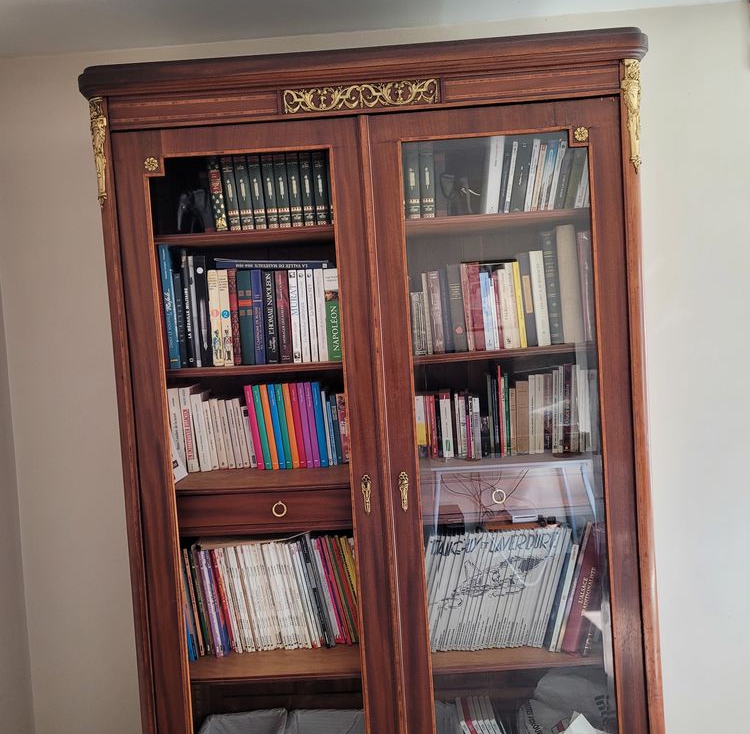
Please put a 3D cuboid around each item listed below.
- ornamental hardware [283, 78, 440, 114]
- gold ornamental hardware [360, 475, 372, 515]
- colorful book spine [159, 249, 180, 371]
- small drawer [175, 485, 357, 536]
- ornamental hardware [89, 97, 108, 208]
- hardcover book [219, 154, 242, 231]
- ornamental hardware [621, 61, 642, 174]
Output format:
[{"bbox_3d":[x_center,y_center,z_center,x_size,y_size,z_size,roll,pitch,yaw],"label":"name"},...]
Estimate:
[{"bbox_3d":[-0.033,-0.638,1.768,0.363,0.055,0.014,-3,2,2],"label":"ornamental hardware"},{"bbox_3d":[-0.019,0.312,1.822,0.021,0.099,0.009,-3,2,2],"label":"gold ornamental hardware"},{"bbox_3d":[-0.510,-0.156,2.000,0.024,0.312,0.230,-5,2,2],"label":"colorful book spine"},{"bbox_3d":[-0.234,0.354,2.041,0.520,0.106,0.320,-3,2,2],"label":"small drawer"},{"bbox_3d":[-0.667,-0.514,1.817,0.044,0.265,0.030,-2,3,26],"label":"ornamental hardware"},{"bbox_3d":[-0.372,-0.451,2.045,0.029,0.213,0.150,-7,2,3],"label":"hardcover book"},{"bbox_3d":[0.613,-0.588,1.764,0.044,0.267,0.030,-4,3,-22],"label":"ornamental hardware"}]

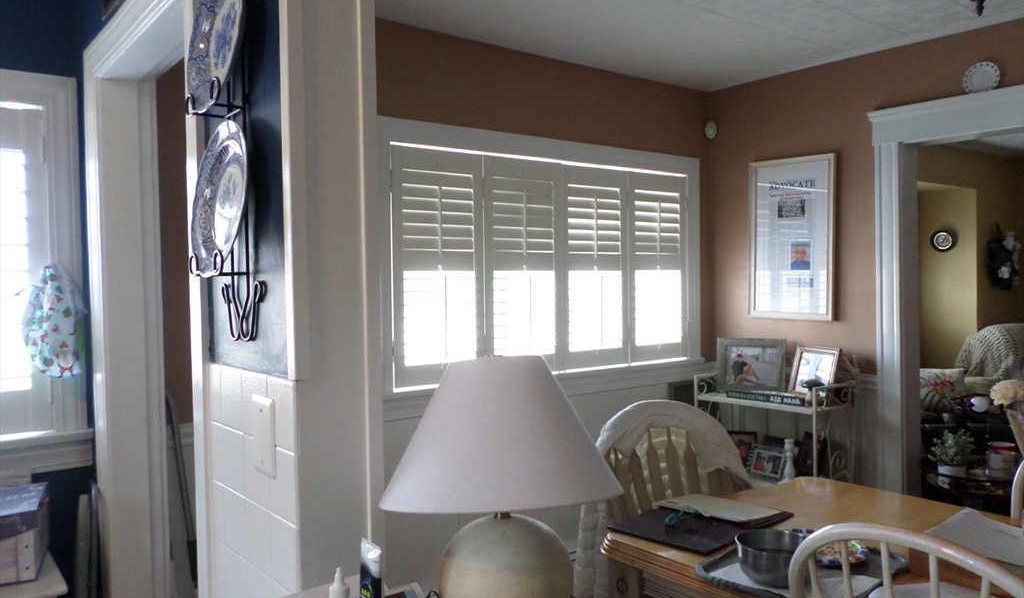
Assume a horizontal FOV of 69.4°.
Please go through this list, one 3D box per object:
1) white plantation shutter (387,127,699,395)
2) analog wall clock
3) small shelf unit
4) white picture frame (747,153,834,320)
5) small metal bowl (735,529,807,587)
[{"bbox_3d":[0.265,-0.199,3.610,1.970,1.125,0.080,-2,1,-36],"label":"white plantation shutter"},{"bbox_3d":[3.798,-0.513,6.532,0.040,0.195,0.195,-2,1,-36],"label":"analog wall clock"},{"bbox_3d":[1.341,0.866,3.768,0.360,0.945,0.670,-2,1,-41],"label":"small shelf unit"},{"bbox_3d":[1.453,-0.316,3.872,0.030,0.833,0.470,-2,2,-41],"label":"white picture frame"},{"bbox_3d":[0.574,0.573,1.643,0.155,0.073,0.155,-1,1,0],"label":"small metal bowl"}]

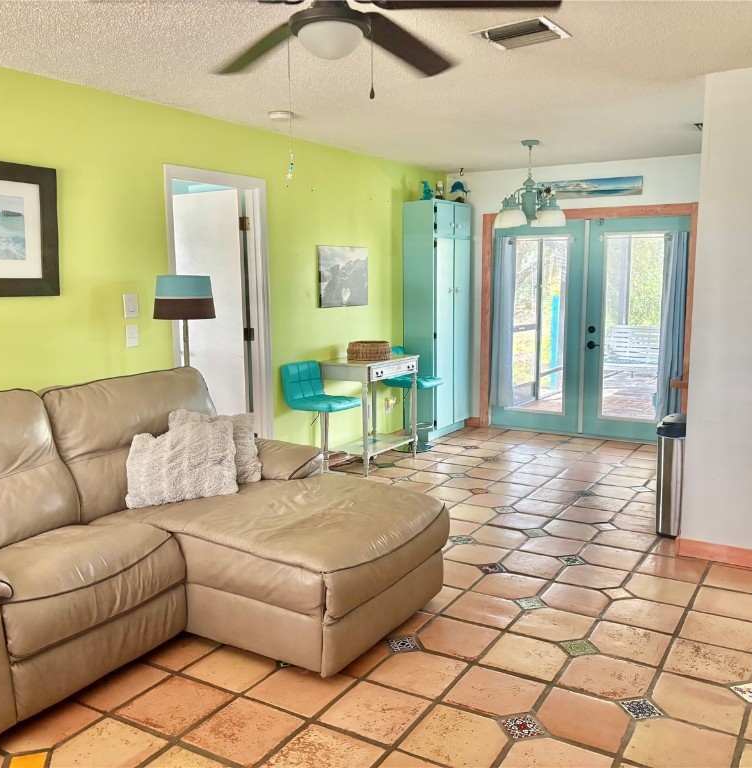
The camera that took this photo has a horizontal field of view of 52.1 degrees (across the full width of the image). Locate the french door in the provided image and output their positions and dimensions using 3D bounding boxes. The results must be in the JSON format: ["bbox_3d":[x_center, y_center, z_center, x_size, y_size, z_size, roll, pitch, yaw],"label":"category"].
[{"bbox_3d":[1.893,-0.504,7.031,1.781,1.967,0.080,5,10,32],"label":"french door"}]

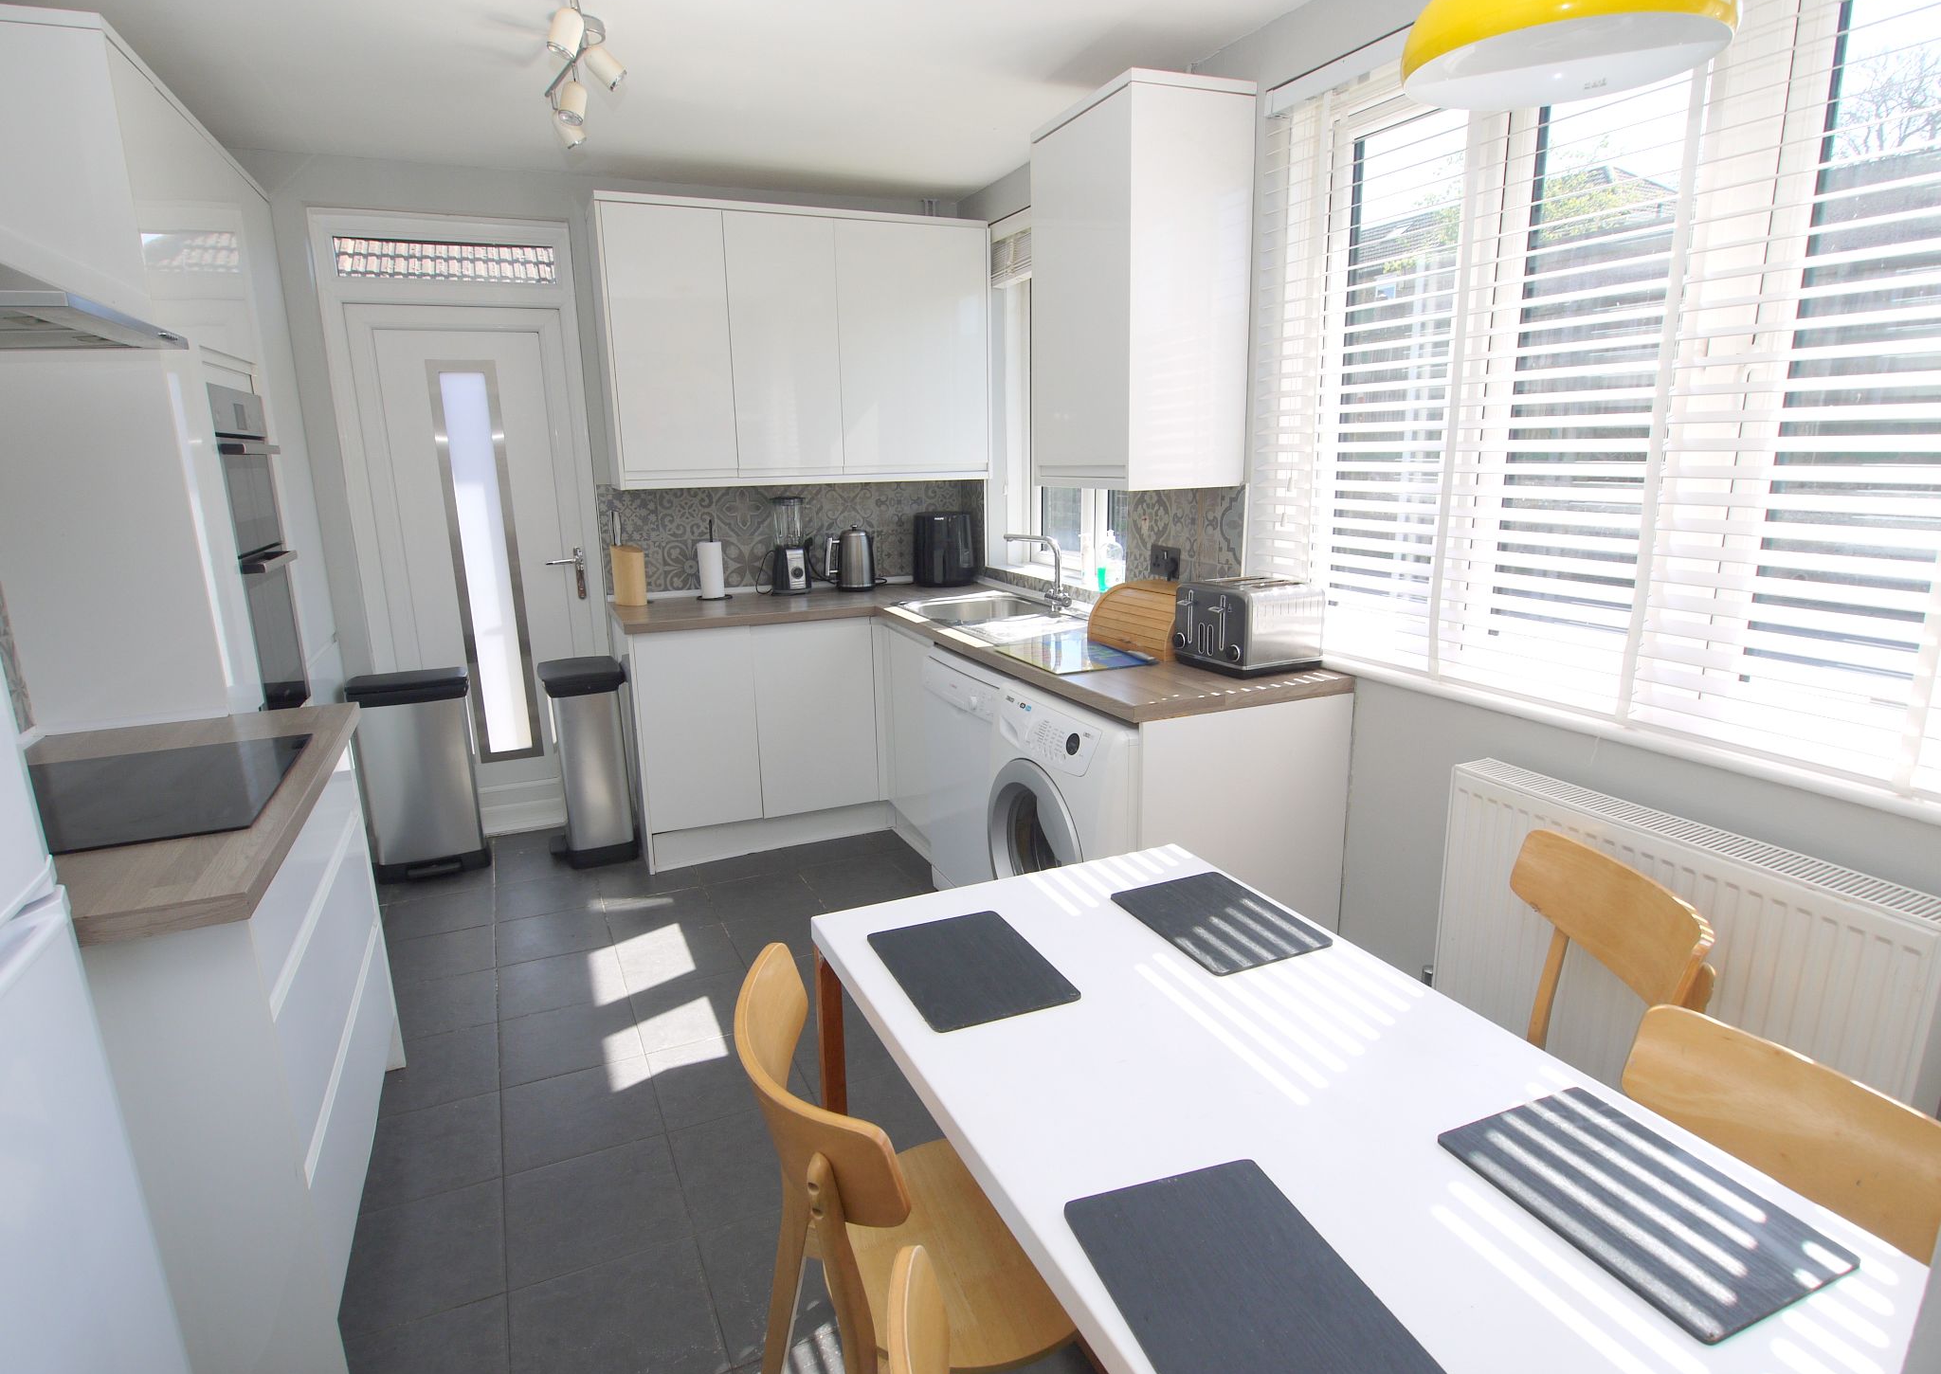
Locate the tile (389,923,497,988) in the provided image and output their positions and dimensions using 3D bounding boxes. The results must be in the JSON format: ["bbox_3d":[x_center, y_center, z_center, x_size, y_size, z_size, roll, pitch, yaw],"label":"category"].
[{"bbox_3d":[-1.619,0.827,3.064,0.330,0.010,0.330,-7,14,-24],"label":"tile"}]

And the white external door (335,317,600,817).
[{"bbox_3d":[-1.843,-0.404,3.876,0.710,1.980,0.060,-7,15,-24],"label":"white external door"}]

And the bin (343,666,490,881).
[{"bbox_3d":[-2.003,0.311,3.696,0.380,0.715,0.290,-7,15,-24],"label":"bin"}]

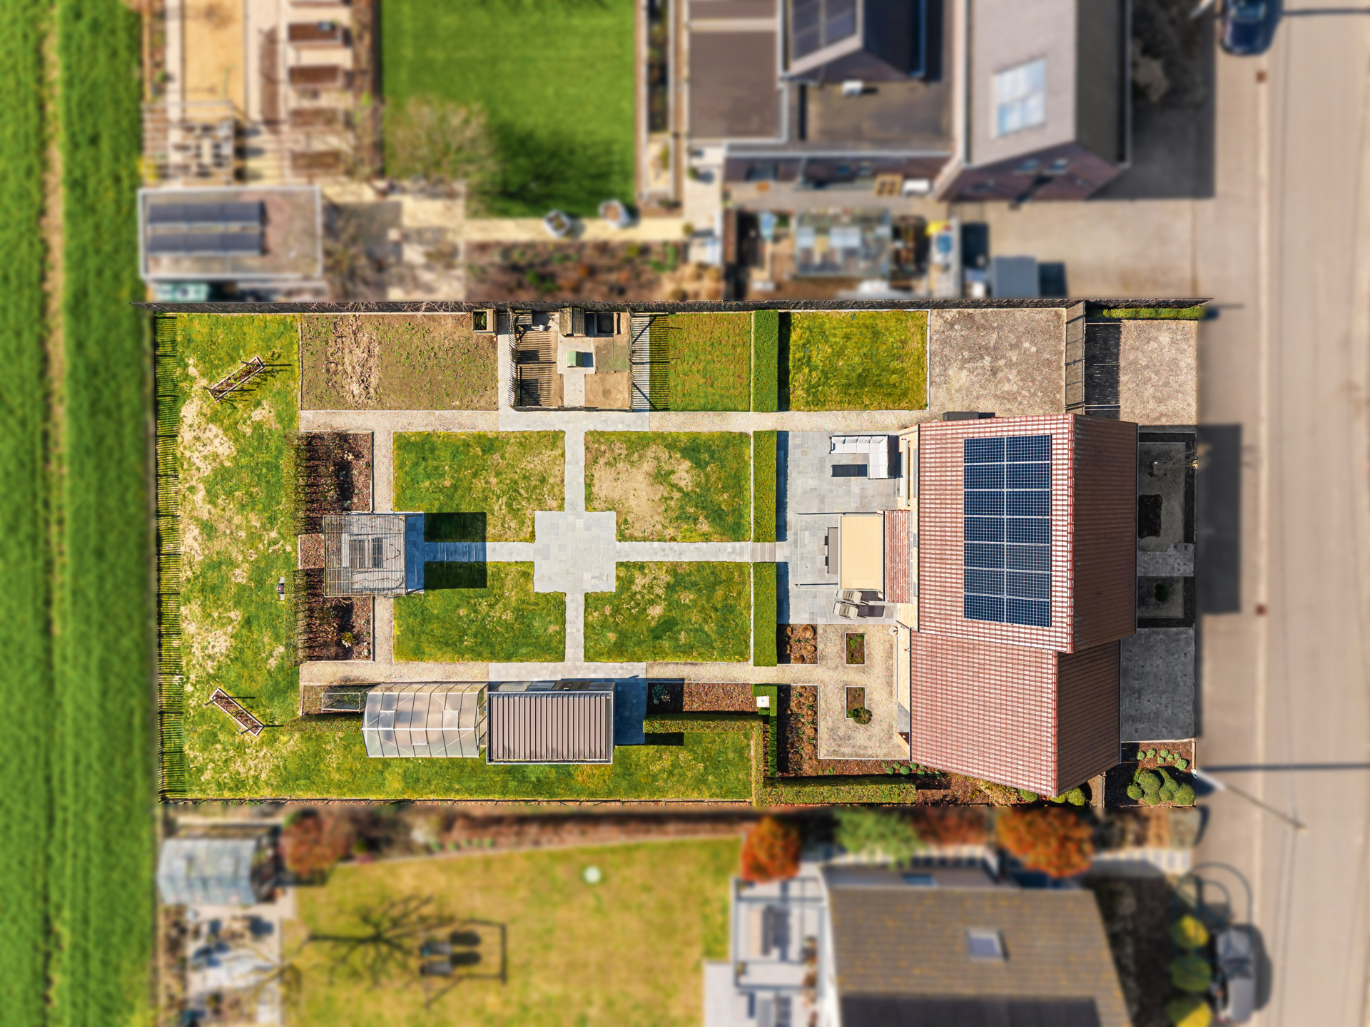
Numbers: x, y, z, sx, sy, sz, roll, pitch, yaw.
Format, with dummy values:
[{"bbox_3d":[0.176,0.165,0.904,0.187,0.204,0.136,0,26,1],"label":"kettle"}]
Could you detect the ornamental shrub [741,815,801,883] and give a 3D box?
[{"bbox_3d":[4.130,16.115,43.740,2.800,2.700,2.800,0,91,0],"label":"ornamental shrub"}]

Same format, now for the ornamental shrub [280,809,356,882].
[{"bbox_3d":[-17.620,15.994,43.838,3.100,2.500,3.050,0,91,0],"label":"ornamental shrub"}]

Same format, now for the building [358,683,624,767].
[{"bbox_3d":[-9.150,9.956,43.629,11.700,2.700,3.420,0,91,0],"label":"building"}]

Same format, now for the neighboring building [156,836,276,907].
[{"bbox_3d":[-22.440,16.934,43.805,4.450,2.600,3.100,0,91,0],"label":"neighboring building"}]

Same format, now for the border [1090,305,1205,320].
[{"bbox_3d":[20.720,-9.020,41.120,5.050,0.750,0.500,0,90,0],"label":"border"}]

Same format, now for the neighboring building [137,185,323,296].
[{"bbox_3d":[-19.660,-12.100,40.420,7.800,2.200,4.100,-1,90,0],"label":"neighboring building"}]

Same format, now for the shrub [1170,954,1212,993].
[{"bbox_3d":[22.690,20.630,40.800,1.600,1.400,1.600,0,90,0],"label":"shrub"}]

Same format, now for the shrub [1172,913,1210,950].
[{"bbox_3d":[24.650,20.414,44.392,1.600,1.550,1.600,0,91,0],"label":"shrub"}]

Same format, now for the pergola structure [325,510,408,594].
[{"bbox_3d":[-14.850,1.946,43.560,3.770,2.550,3.800,0,91,0],"label":"pergola structure"}]

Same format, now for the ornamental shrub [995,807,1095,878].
[{"bbox_3d":[15.780,14.440,39.950,4.000,3.100,2.900,0,90,0],"label":"ornamental shrub"}]

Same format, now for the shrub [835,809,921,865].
[{"bbox_3d":[9.340,15.575,43.780,4.000,2.600,2.400,0,91,0],"label":"shrub"}]

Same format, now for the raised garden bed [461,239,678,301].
[{"bbox_3d":[-5.280,-10.950,41.250,9.450,0.500,2.900,0,90,0],"label":"raised garden bed"}]

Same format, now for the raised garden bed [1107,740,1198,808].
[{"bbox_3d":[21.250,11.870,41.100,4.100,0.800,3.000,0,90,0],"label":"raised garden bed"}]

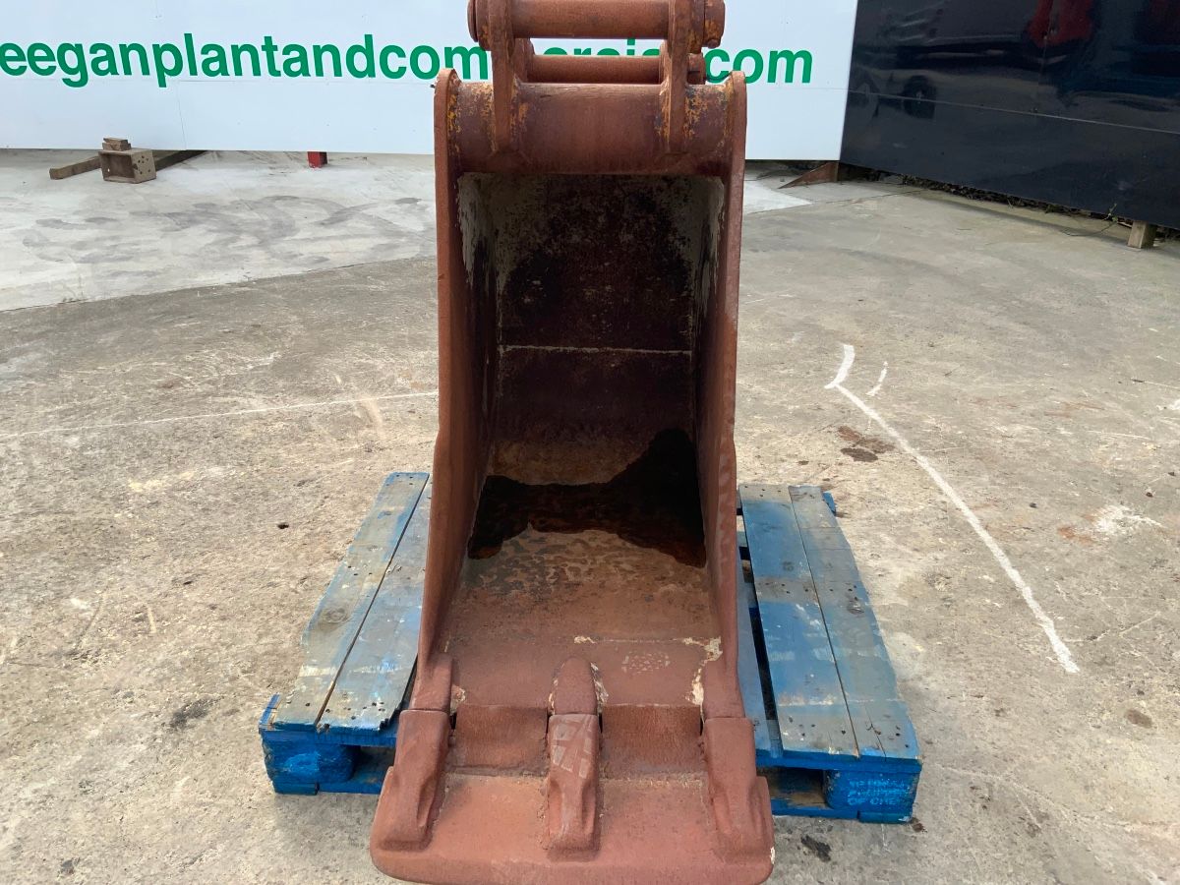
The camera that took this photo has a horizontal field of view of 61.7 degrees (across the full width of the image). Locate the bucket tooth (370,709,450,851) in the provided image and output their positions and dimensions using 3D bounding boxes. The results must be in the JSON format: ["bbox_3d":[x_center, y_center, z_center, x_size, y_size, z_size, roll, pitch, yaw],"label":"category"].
[{"bbox_3d":[-0.288,0.560,1.625,0.088,0.088,0.230,1,30,1],"label":"bucket tooth"}]

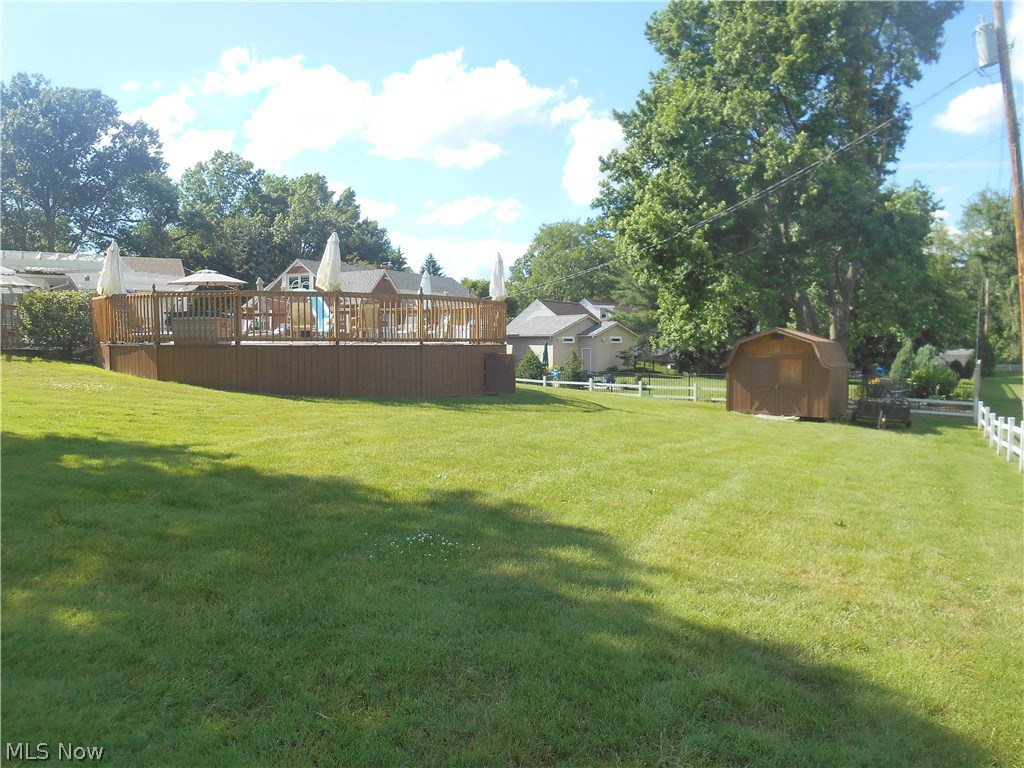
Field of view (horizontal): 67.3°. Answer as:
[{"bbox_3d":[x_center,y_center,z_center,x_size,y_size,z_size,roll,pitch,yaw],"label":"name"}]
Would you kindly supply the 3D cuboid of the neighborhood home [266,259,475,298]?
[{"bbox_3d":[-8.400,-4.728,48.323,8.000,5.350,14.500,2,3,33],"label":"neighborhood home"}]

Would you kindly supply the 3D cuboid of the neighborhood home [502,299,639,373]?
[{"bbox_3d":[4.900,-4.040,63.877,10.800,6.000,11.000,-1,3,-27],"label":"neighborhood home"}]

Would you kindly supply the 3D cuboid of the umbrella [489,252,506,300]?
[{"bbox_3d":[-0.390,-2.257,20.312,0.440,2.450,0.440,0,3,0],"label":"umbrella"}]

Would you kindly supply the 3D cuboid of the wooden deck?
[{"bbox_3d":[-5.200,-1.013,19.974,10.300,2.180,9.600,-1,3,-14],"label":"wooden deck"}]

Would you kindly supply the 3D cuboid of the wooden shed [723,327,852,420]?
[{"bbox_3d":[8.800,-0.407,24.411,3.250,2.700,2.900,2,3,34],"label":"wooden shed"}]

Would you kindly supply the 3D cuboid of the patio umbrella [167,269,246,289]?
[{"bbox_3d":[-10.300,-2.595,25.902,2.750,2.600,2.750,0,3,0],"label":"patio umbrella"}]

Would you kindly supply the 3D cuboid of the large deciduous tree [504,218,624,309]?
[{"bbox_3d":[6.400,-10.198,85.593,14.500,16.500,14.000,0,3,0],"label":"large deciduous tree"}]

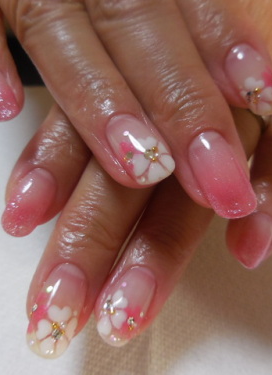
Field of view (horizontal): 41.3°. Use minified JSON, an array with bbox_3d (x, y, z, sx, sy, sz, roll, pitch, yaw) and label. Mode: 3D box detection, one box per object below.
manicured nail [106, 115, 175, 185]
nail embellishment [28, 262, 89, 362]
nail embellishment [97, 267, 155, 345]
[{"bbox_3d":[0.001,-0.010,0.095,0.011,0.005,0.021,-29,87,-20],"label":"manicured nail"},{"bbox_3d":[-0.019,0.030,0.090,0.012,0.005,0.022,6,74,15],"label":"nail embellishment"},{"bbox_3d":[-0.001,0.031,0.094,0.011,0.005,0.021,15,77,21],"label":"nail embellishment"}]

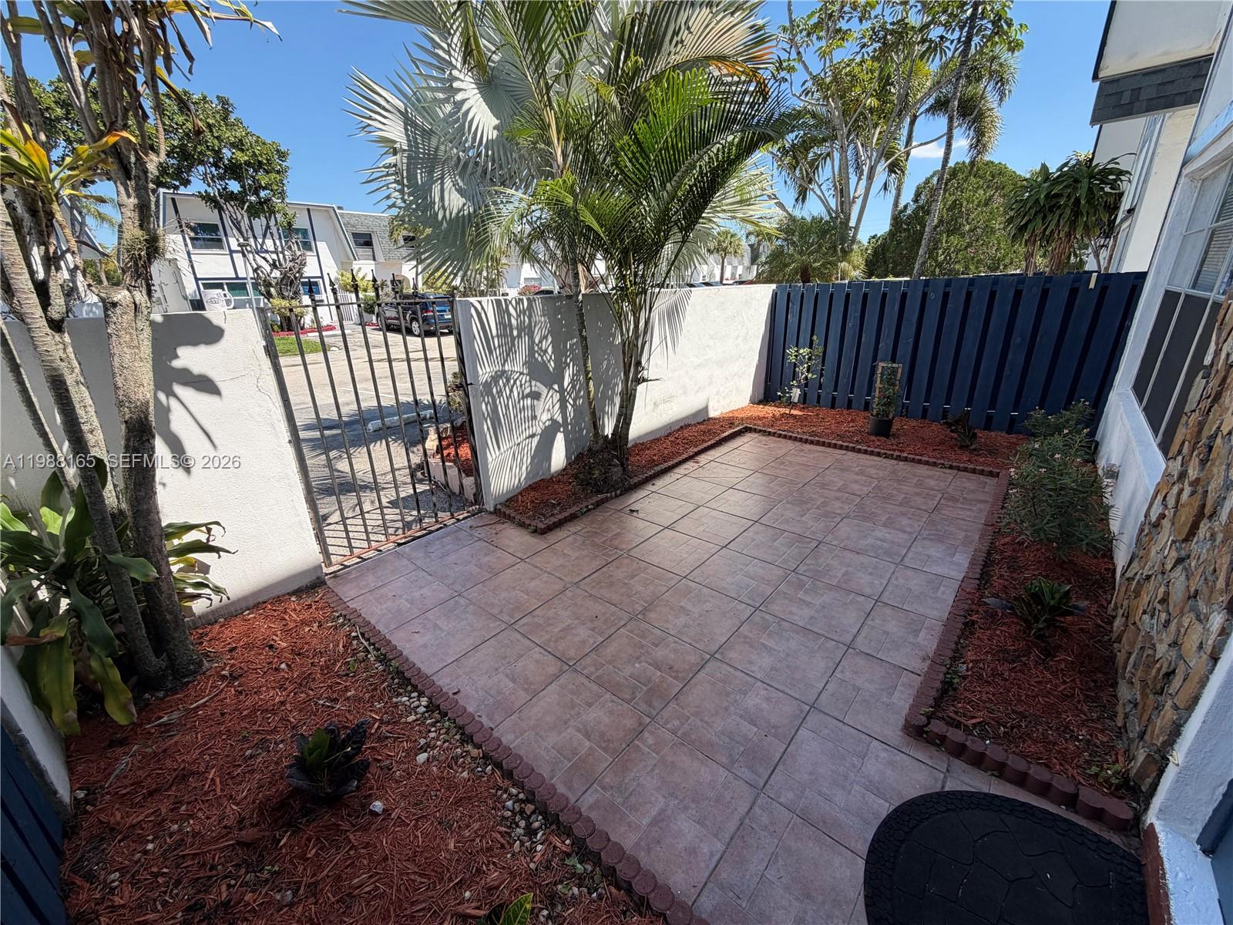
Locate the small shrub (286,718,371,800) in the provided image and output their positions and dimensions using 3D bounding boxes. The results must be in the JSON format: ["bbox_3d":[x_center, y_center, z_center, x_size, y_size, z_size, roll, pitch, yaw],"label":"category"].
[{"bbox_3d":[-0.972,1.002,1.685,0.260,0.240,0.250,15,26,39],"label":"small shrub"}]

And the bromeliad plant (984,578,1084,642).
[{"bbox_3d":[1.947,0.654,2.323,0.360,0.270,0.330,15,26,39],"label":"bromeliad plant"}]

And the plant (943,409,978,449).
[{"bbox_3d":[3.329,-0.352,4.833,0.300,0.360,0.300,15,26,39],"label":"plant"}]

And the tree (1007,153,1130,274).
[{"bbox_3d":[6.299,-2.738,7.269,1.300,3.081,1.250,15,26,39],"label":"tree"}]

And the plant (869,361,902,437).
[{"bbox_3d":[2.784,-0.669,5.162,0.280,0.760,0.260,15,26,39],"label":"plant"}]

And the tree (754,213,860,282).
[{"bbox_3d":[3.591,-3.261,9.543,1.950,2.659,1.900,15,26,39],"label":"tree"}]

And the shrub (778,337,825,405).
[{"bbox_3d":[2.309,-1.105,6.221,0.510,0.880,0.460,15,26,39],"label":"shrub"}]

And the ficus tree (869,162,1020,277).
[{"bbox_3d":[7.394,-4.490,11.010,3.400,3.745,3.200,15,26,39],"label":"ficus tree"}]

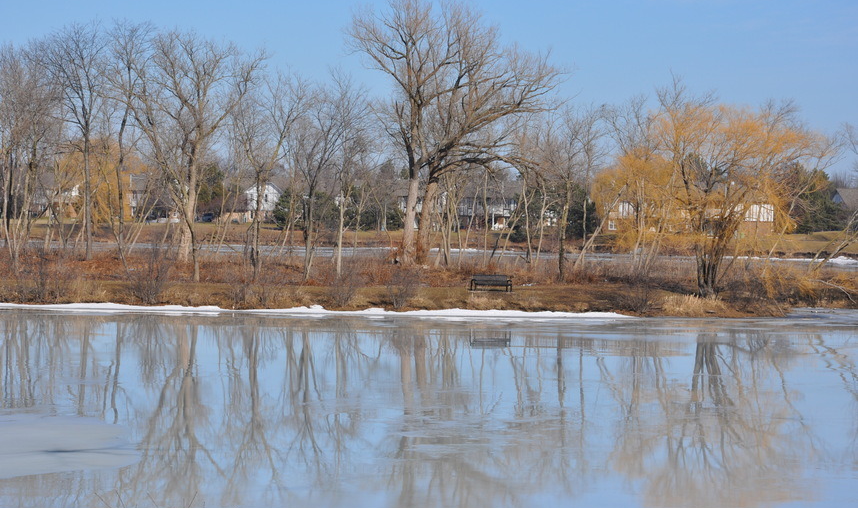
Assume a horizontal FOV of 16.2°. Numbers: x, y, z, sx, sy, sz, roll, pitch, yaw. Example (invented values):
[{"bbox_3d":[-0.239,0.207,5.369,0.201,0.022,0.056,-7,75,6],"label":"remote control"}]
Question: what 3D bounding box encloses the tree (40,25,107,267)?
[{"bbox_3d":[-20.343,-6.438,173.000,3.780,13.730,3.600,1,1,0],"label":"tree"}]

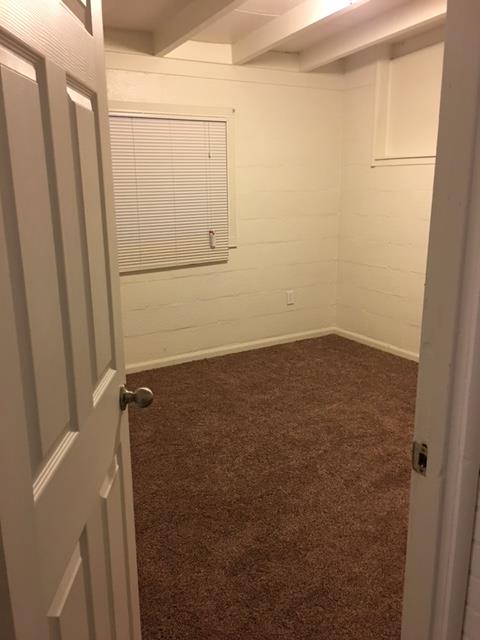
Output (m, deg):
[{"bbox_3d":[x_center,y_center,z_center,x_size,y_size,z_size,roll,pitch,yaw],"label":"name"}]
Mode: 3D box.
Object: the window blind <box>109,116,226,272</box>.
[{"bbox_3d":[-0.480,-0.904,3.873,0.897,1.073,0.050,-9,16,-29],"label":"window blind"}]

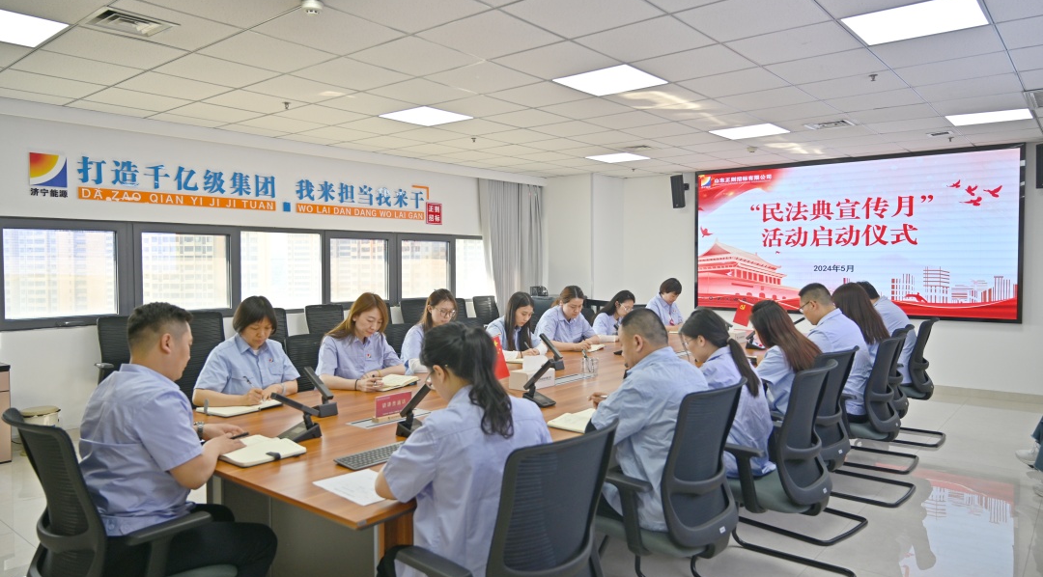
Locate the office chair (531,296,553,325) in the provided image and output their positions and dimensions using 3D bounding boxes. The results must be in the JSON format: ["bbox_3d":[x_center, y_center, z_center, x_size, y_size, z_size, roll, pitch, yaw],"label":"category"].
[{"bbox_3d":[0.560,0.601,9.594,0.620,0.980,0.600,2,3,40],"label":"office chair"}]

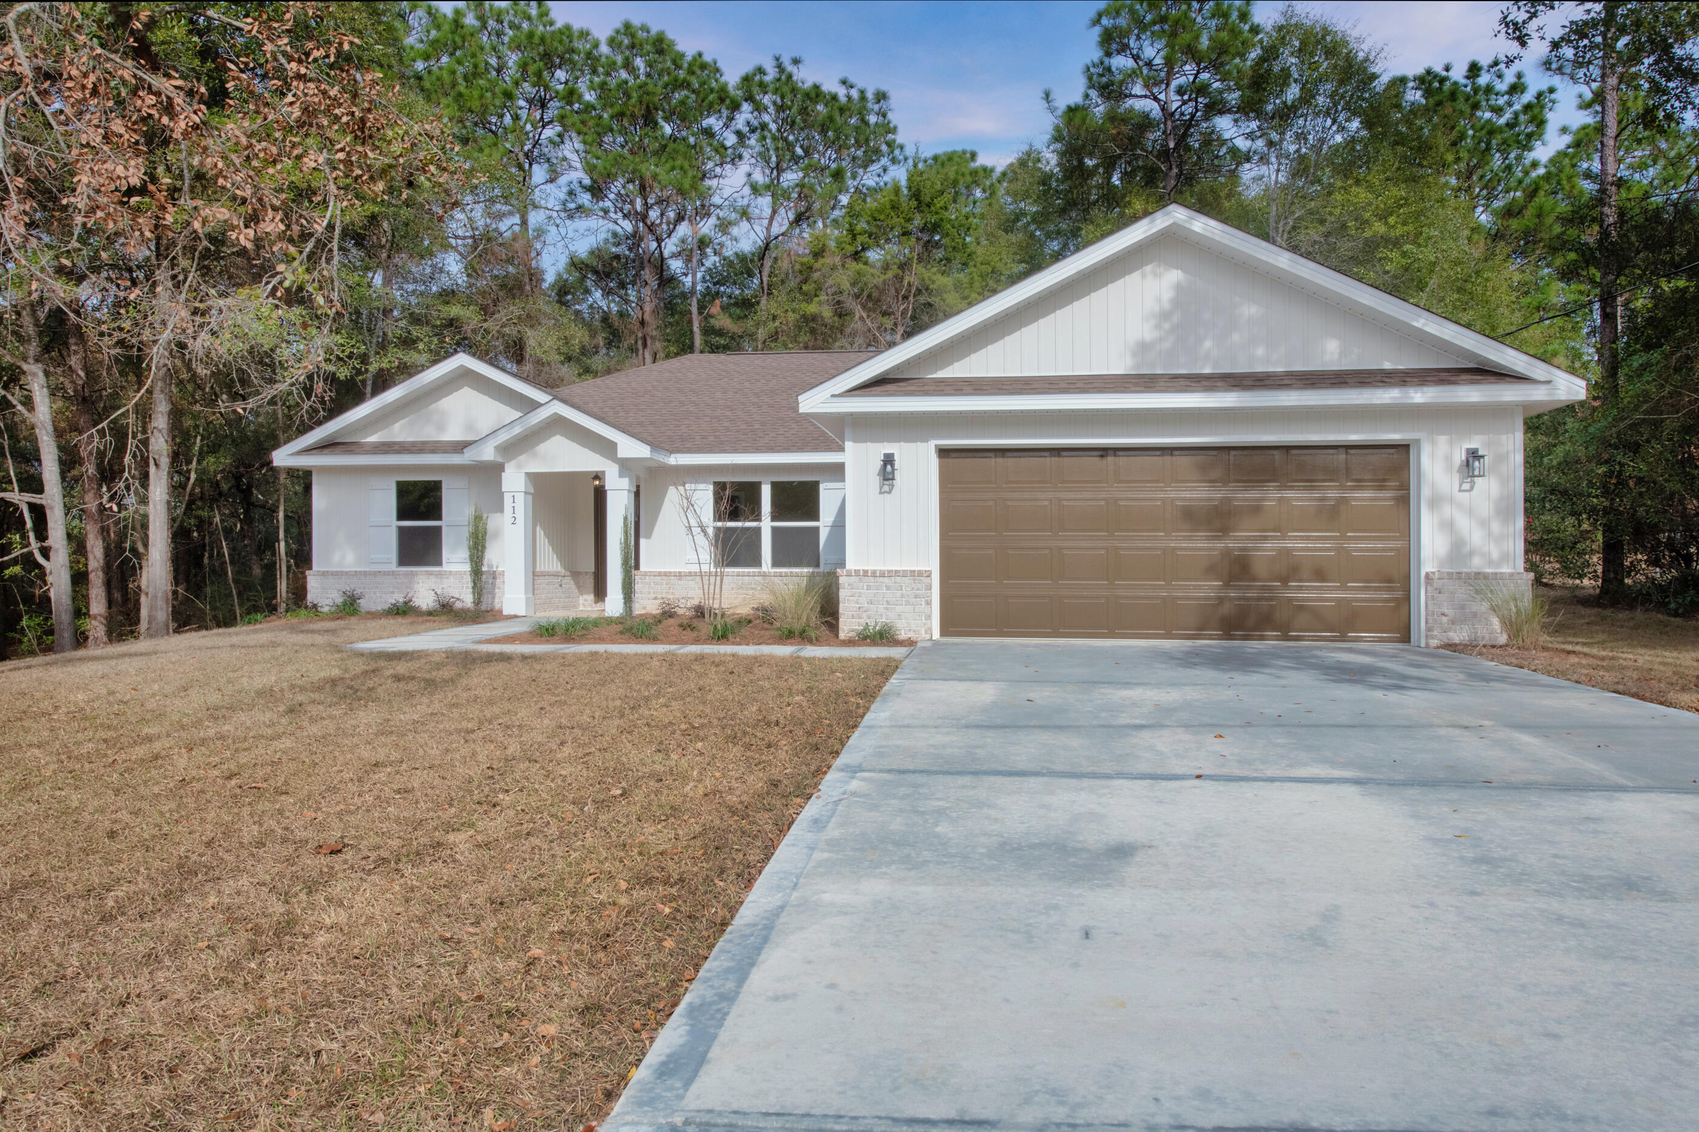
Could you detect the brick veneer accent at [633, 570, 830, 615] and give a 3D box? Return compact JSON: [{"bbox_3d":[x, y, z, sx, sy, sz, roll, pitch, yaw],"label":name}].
[{"bbox_3d":[-1.709,0.444,18.342,3.600,0.740,0.180,0,0,8],"label":"brick veneer accent"}]

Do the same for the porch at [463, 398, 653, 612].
[{"bbox_3d":[-4.362,-0.864,18.581,2.970,3.340,2.350,0,0,8],"label":"porch"}]

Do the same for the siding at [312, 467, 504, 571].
[{"bbox_3d":[-7.075,-0.794,18.529,3.692,1.700,0.120,0,0,8],"label":"siding"}]

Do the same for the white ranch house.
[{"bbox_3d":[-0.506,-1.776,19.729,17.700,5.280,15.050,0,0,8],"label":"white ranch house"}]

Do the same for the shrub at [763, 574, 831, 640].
[{"bbox_3d":[-0.647,0.469,14.112,0.890,0.780,0.800,0,0,8],"label":"shrub"}]

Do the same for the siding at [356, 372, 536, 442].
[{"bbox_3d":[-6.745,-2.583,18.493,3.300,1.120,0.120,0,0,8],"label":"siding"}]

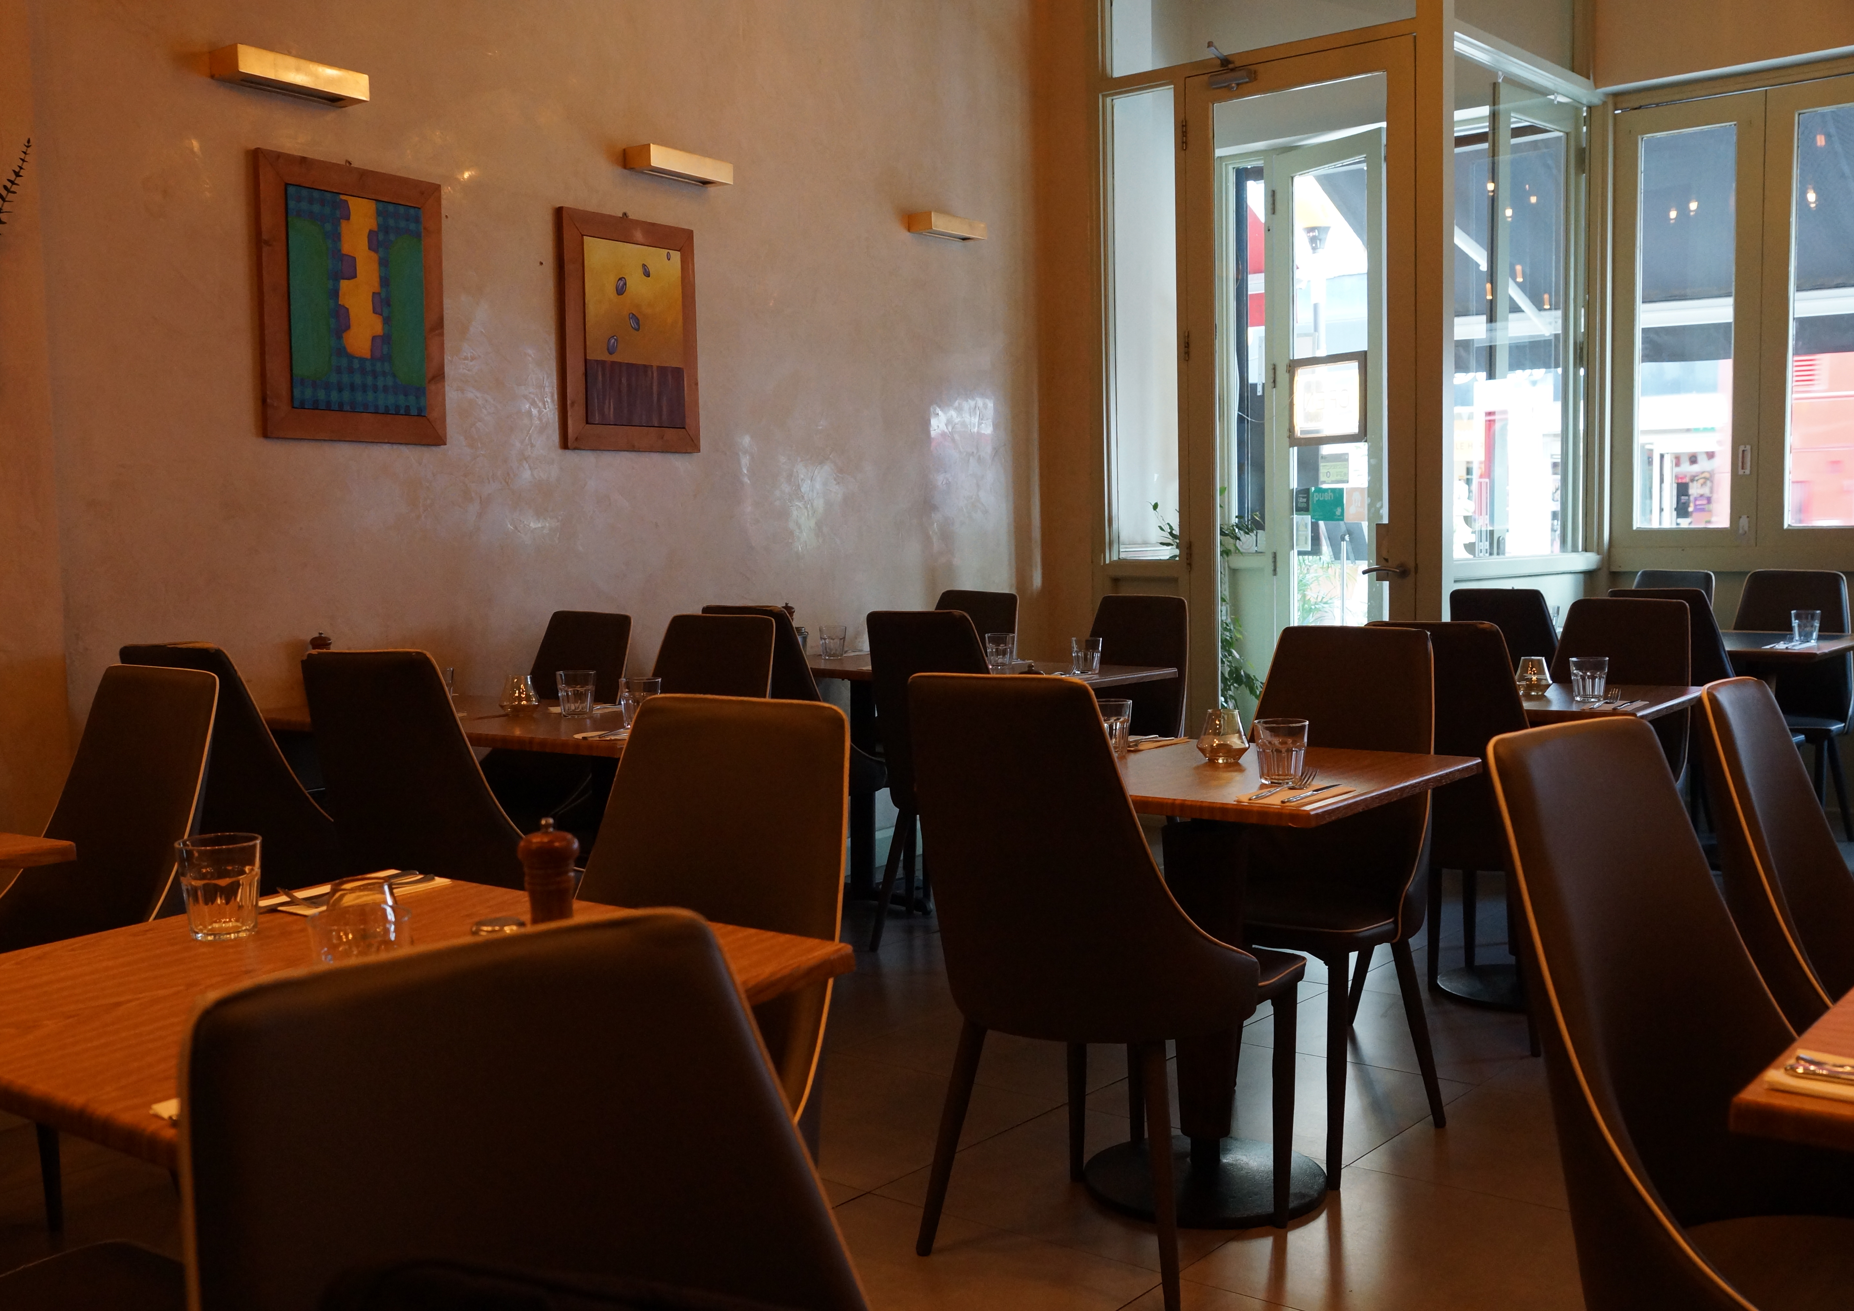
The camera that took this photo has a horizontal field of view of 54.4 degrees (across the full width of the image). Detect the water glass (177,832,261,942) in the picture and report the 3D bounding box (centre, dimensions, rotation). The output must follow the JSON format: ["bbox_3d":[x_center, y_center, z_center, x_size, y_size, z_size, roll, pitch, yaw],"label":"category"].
[{"bbox_3d":[-0.725,0.241,1.857,0.088,0.094,0.088,2,5,35],"label":"water glass"}]

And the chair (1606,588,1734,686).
[{"bbox_3d":[2.425,0.253,5.825,0.500,0.960,0.560,2,5,36],"label":"chair"}]

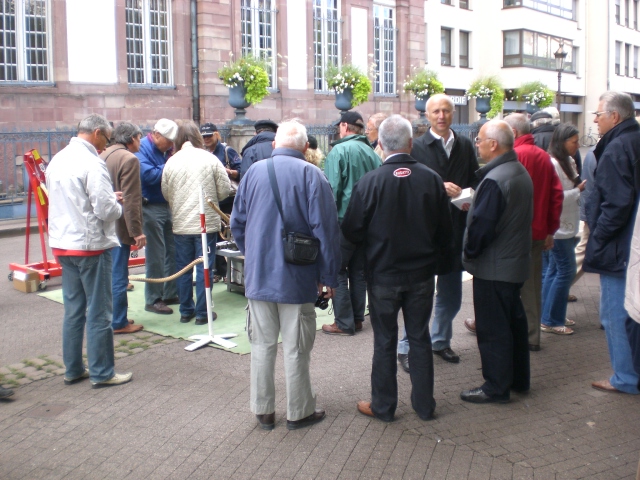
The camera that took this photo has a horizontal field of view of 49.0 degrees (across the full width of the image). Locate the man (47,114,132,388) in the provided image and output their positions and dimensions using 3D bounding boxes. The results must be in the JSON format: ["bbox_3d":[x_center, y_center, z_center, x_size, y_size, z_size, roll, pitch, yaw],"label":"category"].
[{"bbox_3d":[-1.492,0.081,4.511,0.460,1.734,0.510,-8,12,-39],"label":"man"}]

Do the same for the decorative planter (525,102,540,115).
[{"bbox_3d":[6.902,-4.223,22.827,0.520,0.600,0.520,8,13,42],"label":"decorative planter"}]

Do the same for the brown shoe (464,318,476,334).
[{"bbox_3d":[1.324,0.683,5.751,0.290,0.115,0.110,9,13,44],"label":"brown shoe"}]

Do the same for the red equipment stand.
[{"bbox_3d":[-2.513,-0.316,7.854,1.050,1.430,1.600,8,13,40],"label":"red equipment stand"}]

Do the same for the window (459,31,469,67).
[{"bbox_3d":[6.779,-8.967,33.076,0.800,1.640,0.180,-9,13,-41],"label":"window"}]

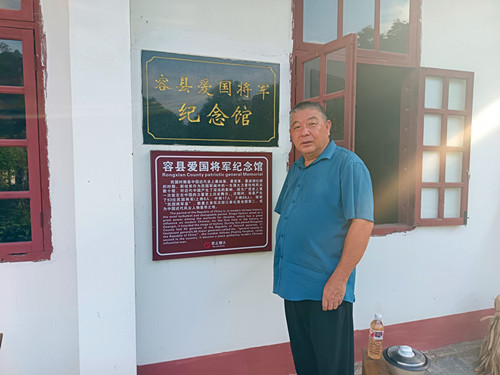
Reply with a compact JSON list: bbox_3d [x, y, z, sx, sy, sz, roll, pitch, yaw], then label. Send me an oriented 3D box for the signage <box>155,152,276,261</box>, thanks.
[{"bbox_3d":[-0.204,0.097,2.020,0.707,0.604,0.028,-1,4,-17],"label":"signage"}]

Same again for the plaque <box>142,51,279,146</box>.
[{"bbox_3d":[-0.203,-0.488,1.990,0.788,0.496,0.028,-1,4,-17],"label":"plaque"}]

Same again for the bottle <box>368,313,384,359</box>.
[{"bbox_3d":[0.637,0.745,1.748,0.067,0.214,0.067,-1,4,-17],"label":"bottle"}]

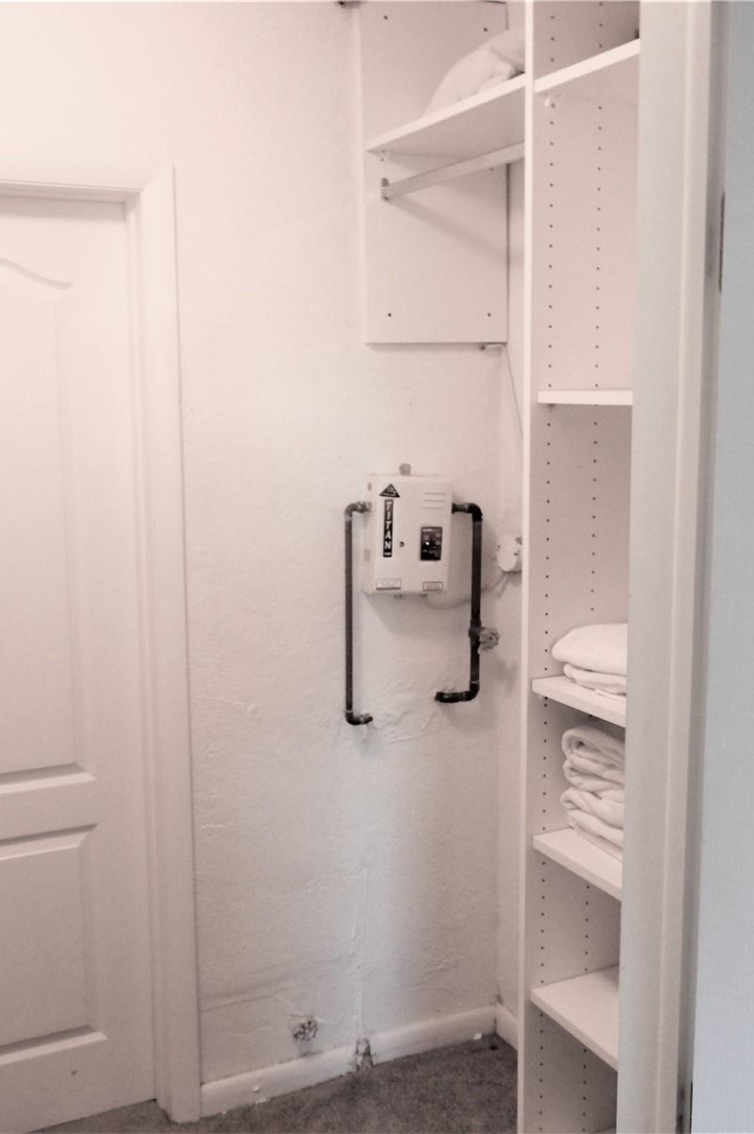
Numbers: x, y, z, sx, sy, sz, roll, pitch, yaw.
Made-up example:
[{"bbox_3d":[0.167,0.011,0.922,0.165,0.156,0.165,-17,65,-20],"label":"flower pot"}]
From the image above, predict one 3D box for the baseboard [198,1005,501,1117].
[{"bbox_3d":[-0.050,1.150,2.870,0.769,0.076,0.020,-4,9,-26],"label":"baseboard"}]

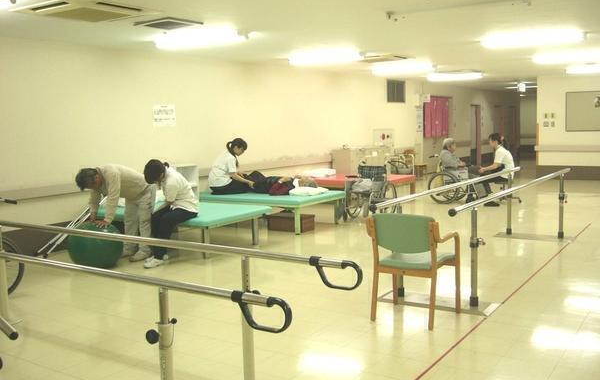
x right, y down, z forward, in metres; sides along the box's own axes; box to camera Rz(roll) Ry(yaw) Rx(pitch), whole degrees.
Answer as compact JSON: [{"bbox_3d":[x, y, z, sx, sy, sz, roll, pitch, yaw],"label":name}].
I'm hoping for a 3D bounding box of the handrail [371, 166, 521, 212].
[{"bbox_3d":[1.717,-0.077,6.240,0.050,0.050,4.220,2,7,34],"label":"handrail"}]

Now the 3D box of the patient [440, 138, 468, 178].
[{"bbox_3d":[2.892,-0.412,10.816,0.740,1.080,0.480,1,7,30],"label":"patient"}]

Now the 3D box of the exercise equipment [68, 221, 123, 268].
[{"bbox_3d":[-2.140,0.578,6.371,0.590,0.530,0.590,2,7,34],"label":"exercise equipment"}]

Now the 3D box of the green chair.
[{"bbox_3d":[0.830,0.539,4.431,0.545,0.790,0.530,2,7,34],"label":"green chair"}]

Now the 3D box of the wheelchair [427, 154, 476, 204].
[{"bbox_3d":[2.812,-0.210,10.886,0.940,0.880,0.610,1,7,30],"label":"wheelchair"}]

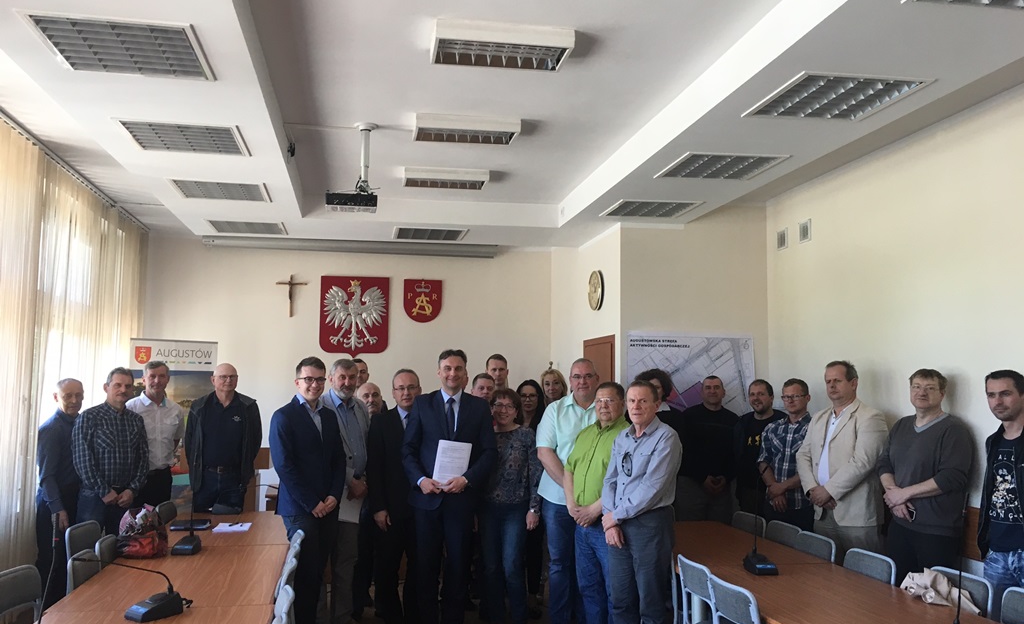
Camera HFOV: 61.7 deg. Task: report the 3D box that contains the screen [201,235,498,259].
[{"bbox_3d":[-1.493,-0.613,8.164,2.760,0.125,0.110,1,-5,-10],"label":"screen"}]

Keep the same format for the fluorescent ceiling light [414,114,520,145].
[{"bbox_3d":[-0.281,-1.101,5.208,0.617,0.081,0.297,1,-5,-10],"label":"fluorescent ceiling light"}]

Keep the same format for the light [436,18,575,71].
[{"bbox_3d":[-0.050,-1.214,3.929,0.617,0.081,0.297,1,-5,-10],"label":"light"}]

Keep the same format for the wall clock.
[{"bbox_3d":[0.752,-0.193,7.723,0.045,0.360,0.360,1,-5,-10],"label":"wall clock"}]

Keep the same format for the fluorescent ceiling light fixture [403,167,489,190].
[{"bbox_3d":[-0.495,-0.984,6.362,0.609,0.078,0.300,1,-5,-10],"label":"fluorescent ceiling light fixture"}]

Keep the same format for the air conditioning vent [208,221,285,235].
[{"bbox_3d":[-2.324,-0.750,7.530,0.620,0.060,0.610,1,-5,-10],"label":"air conditioning vent"}]

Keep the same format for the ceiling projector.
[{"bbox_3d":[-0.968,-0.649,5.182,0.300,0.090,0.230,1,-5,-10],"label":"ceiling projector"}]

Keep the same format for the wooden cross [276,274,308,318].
[{"bbox_3d":[-2.069,-0.149,8.055,0.285,0.405,0.035,1,-5,-10],"label":"wooden cross"}]

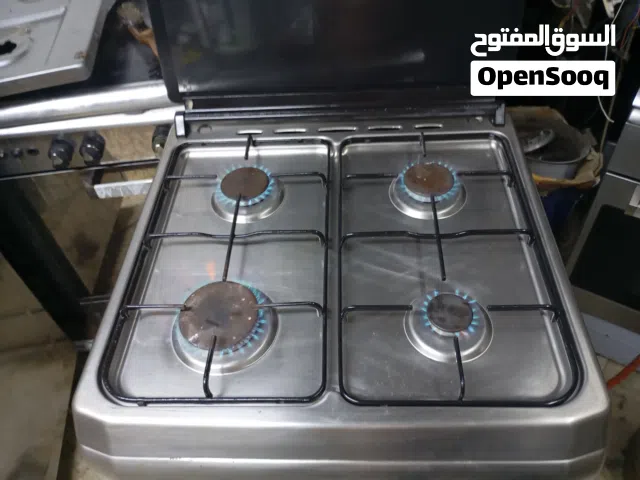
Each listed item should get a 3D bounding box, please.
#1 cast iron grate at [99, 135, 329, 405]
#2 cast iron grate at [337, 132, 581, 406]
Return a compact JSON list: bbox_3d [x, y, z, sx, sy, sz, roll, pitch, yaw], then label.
[{"bbox_3d":[-0.124,0.001,0.739,0.274,0.035,0.479,-1,48,3],"label":"cast iron grate"},{"bbox_3d":[0.166,-0.004,0.722,0.276,0.035,0.479,-1,48,3],"label":"cast iron grate"}]

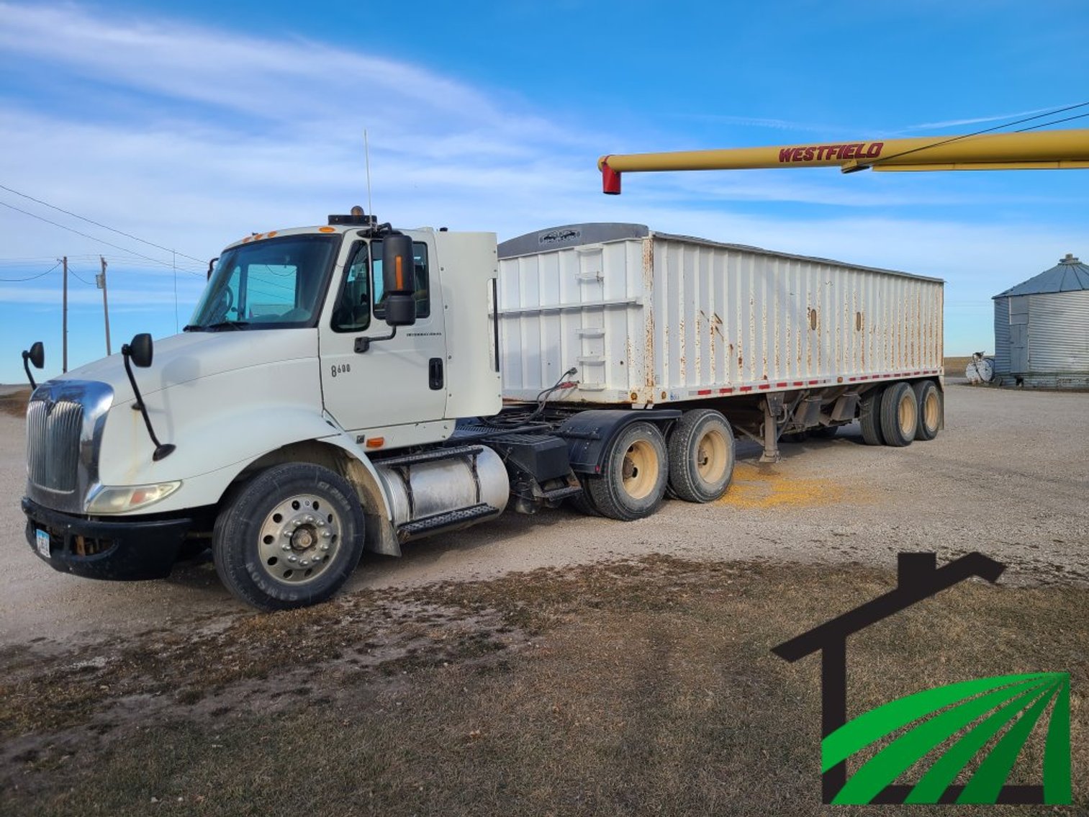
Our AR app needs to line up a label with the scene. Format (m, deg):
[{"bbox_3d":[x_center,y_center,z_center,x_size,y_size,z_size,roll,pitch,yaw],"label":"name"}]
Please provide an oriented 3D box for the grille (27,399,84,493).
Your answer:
[{"bbox_3d":[-3.217,0.247,5.355,1.000,0.600,0.120,1,0,42],"label":"grille"}]

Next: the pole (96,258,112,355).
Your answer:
[{"bbox_3d":[-27.300,-4.750,51.000,0.600,9.300,0.450,-4,3,-28],"label":"pole"}]

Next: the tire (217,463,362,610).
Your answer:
[{"bbox_3d":[-1.691,0.866,5.507,0.990,0.990,0.285,-4,4,-44],"label":"tire"}]

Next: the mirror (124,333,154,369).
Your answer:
[{"bbox_3d":[-2.386,-0.341,4.820,0.180,0.205,0.125,0,3,34],"label":"mirror"}]

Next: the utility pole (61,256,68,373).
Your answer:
[{"bbox_3d":[-26.400,-4.050,45.000,0.270,8.500,0.270,0,3,-30],"label":"utility pole"}]

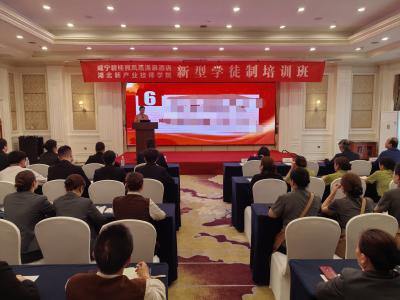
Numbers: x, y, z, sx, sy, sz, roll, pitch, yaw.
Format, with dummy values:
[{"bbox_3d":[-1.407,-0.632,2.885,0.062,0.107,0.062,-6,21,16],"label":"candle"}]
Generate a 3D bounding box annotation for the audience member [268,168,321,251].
[{"bbox_3d":[0.930,0.795,3.053,0.500,1.240,0.780,-1,6,-8],"label":"audience member"}]

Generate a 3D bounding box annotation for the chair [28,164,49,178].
[{"bbox_3d":[-2.705,0.680,5.589,0.460,0.940,0.560,0,6,-2],"label":"chair"}]

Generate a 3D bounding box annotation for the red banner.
[{"bbox_3d":[0.078,-2.652,10.579,8.210,0.720,0.030,0,6,-2],"label":"red banner"}]

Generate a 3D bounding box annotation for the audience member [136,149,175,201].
[{"bbox_3d":[-0.662,0.618,4.550,0.560,1.260,0.780,-1,7,-2],"label":"audience member"}]

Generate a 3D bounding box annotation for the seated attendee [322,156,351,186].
[{"bbox_3d":[1.870,0.673,4.404,0.520,1.200,0.720,-2,7,-14],"label":"seated attendee"}]

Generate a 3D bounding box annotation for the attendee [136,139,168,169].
[{"bbox_3d":[-0.891,0.456,5.914,0.540,1.300,0.780,0,6,-2],"label":"attendee"}]

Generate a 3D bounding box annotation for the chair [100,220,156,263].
[{"bbox_3d":[-0.570,0.993,2.790,0.470,0.930,0.560,0,6,-1],"label":"chair"}]

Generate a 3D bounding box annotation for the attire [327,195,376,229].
[{"bbox_3d":[1.380,0.701,2.928,0.450,0.580,0.340,-1,7,-6],"label":"attire"}]

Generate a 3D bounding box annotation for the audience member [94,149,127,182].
[{"bbox_3d":[-1.286,0.635,4.527,0.520,1.240,0.780,-1,7,-2],"label":"audience member"}]

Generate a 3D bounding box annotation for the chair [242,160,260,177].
[{"bbox_3d":[1.010,0.638,5.910,0.470,0.930,0.560,0,6,-1],"label":"chair"}]

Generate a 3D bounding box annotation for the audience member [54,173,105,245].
[{"bbox_3d":[-1.159,0.836,3.106,0.530,1.170,0.780,0,7,4],"label":"audience member"}]

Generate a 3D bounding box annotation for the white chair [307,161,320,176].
[{"bbox_3d":[1.893,0.620,5.841,0.460,0.920,0.560,-1,7,-2],"label":"white chair"}]

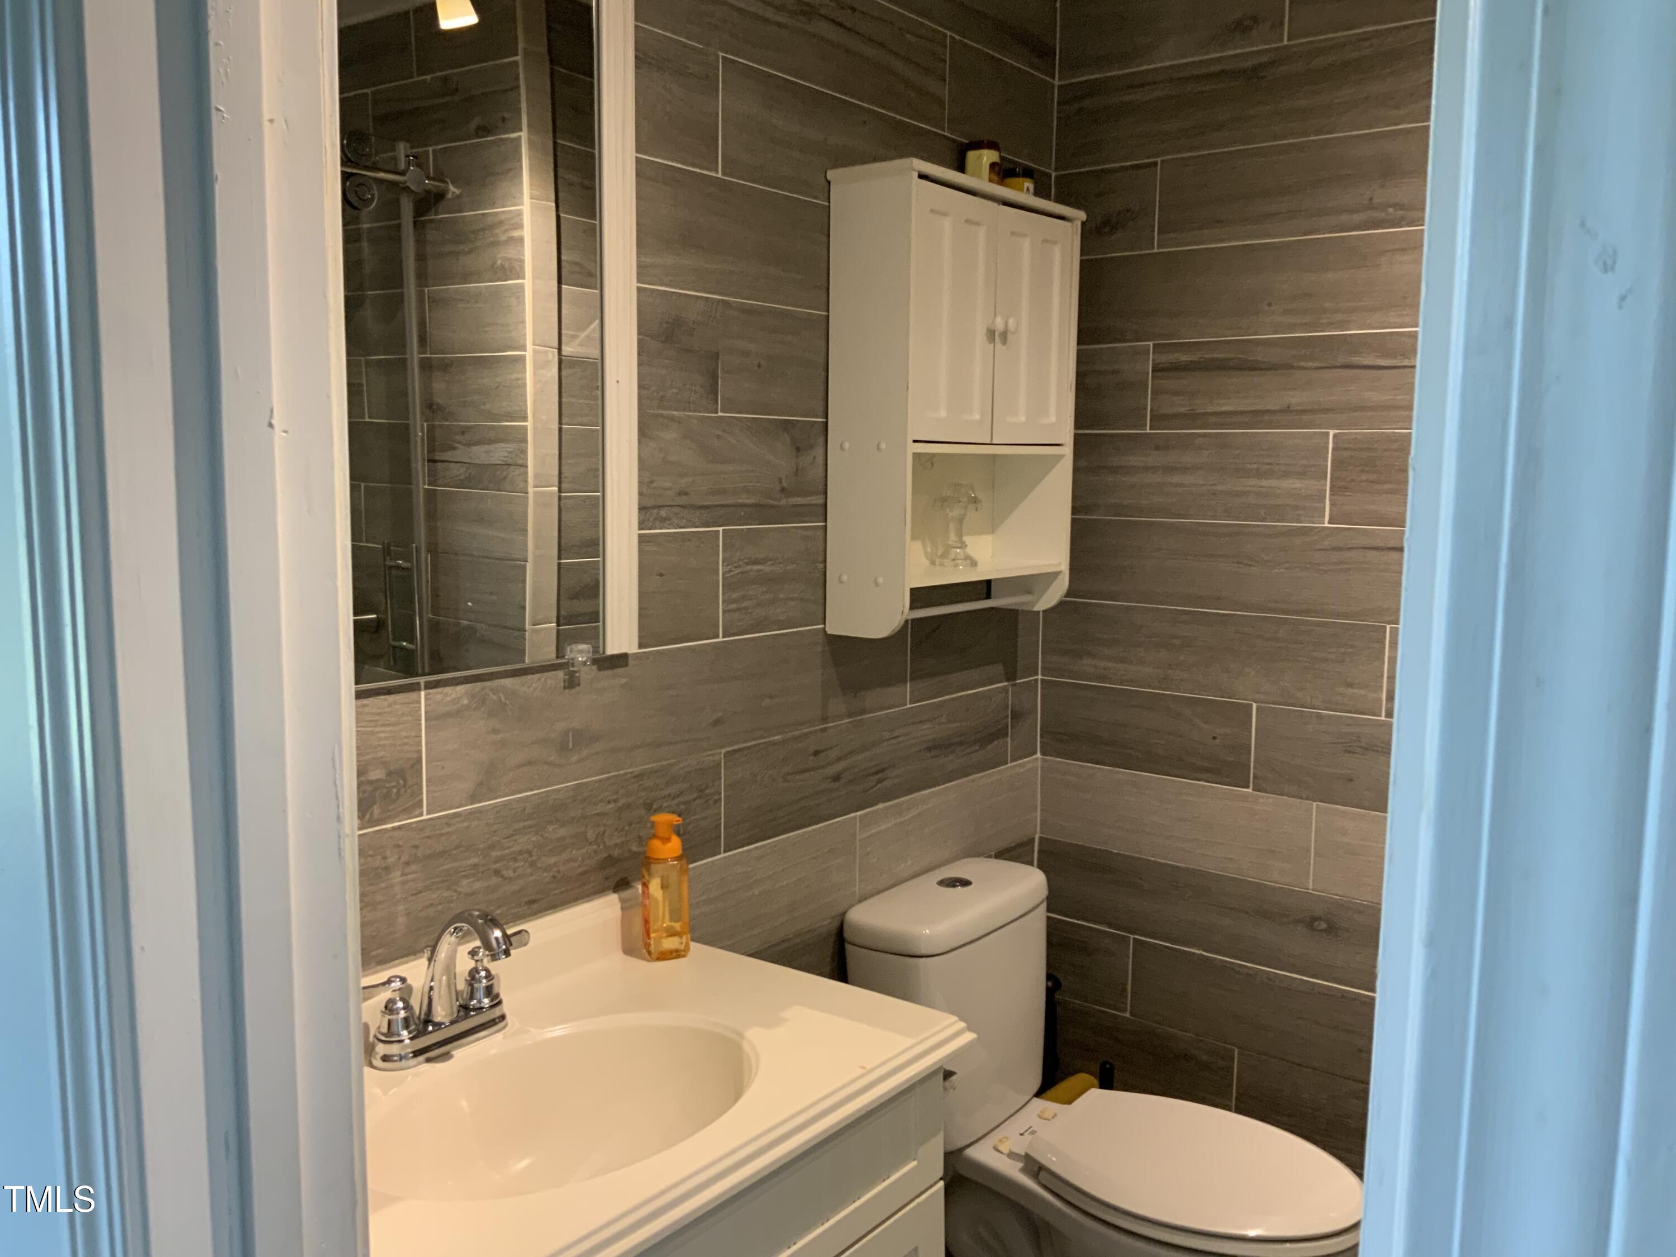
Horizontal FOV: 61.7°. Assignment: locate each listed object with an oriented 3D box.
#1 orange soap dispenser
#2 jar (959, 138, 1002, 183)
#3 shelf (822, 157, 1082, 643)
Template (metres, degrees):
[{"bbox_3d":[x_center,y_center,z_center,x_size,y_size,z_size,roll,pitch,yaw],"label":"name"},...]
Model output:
[{"bbox_3d":[-0.217,0.323,1.771,0.053,0.180,0.056,-5,9,-42],"label":"orange soap dispenser"},{"bbox_3d":[0.229,-0.721,2.220,0.056,0.085,0.056,1,7,0],"label":"jar"},{"bbox_3d":[0.195,-0.341,2.216,0.148,0.670,0.509,6,8,37],"label":"shelf"}]

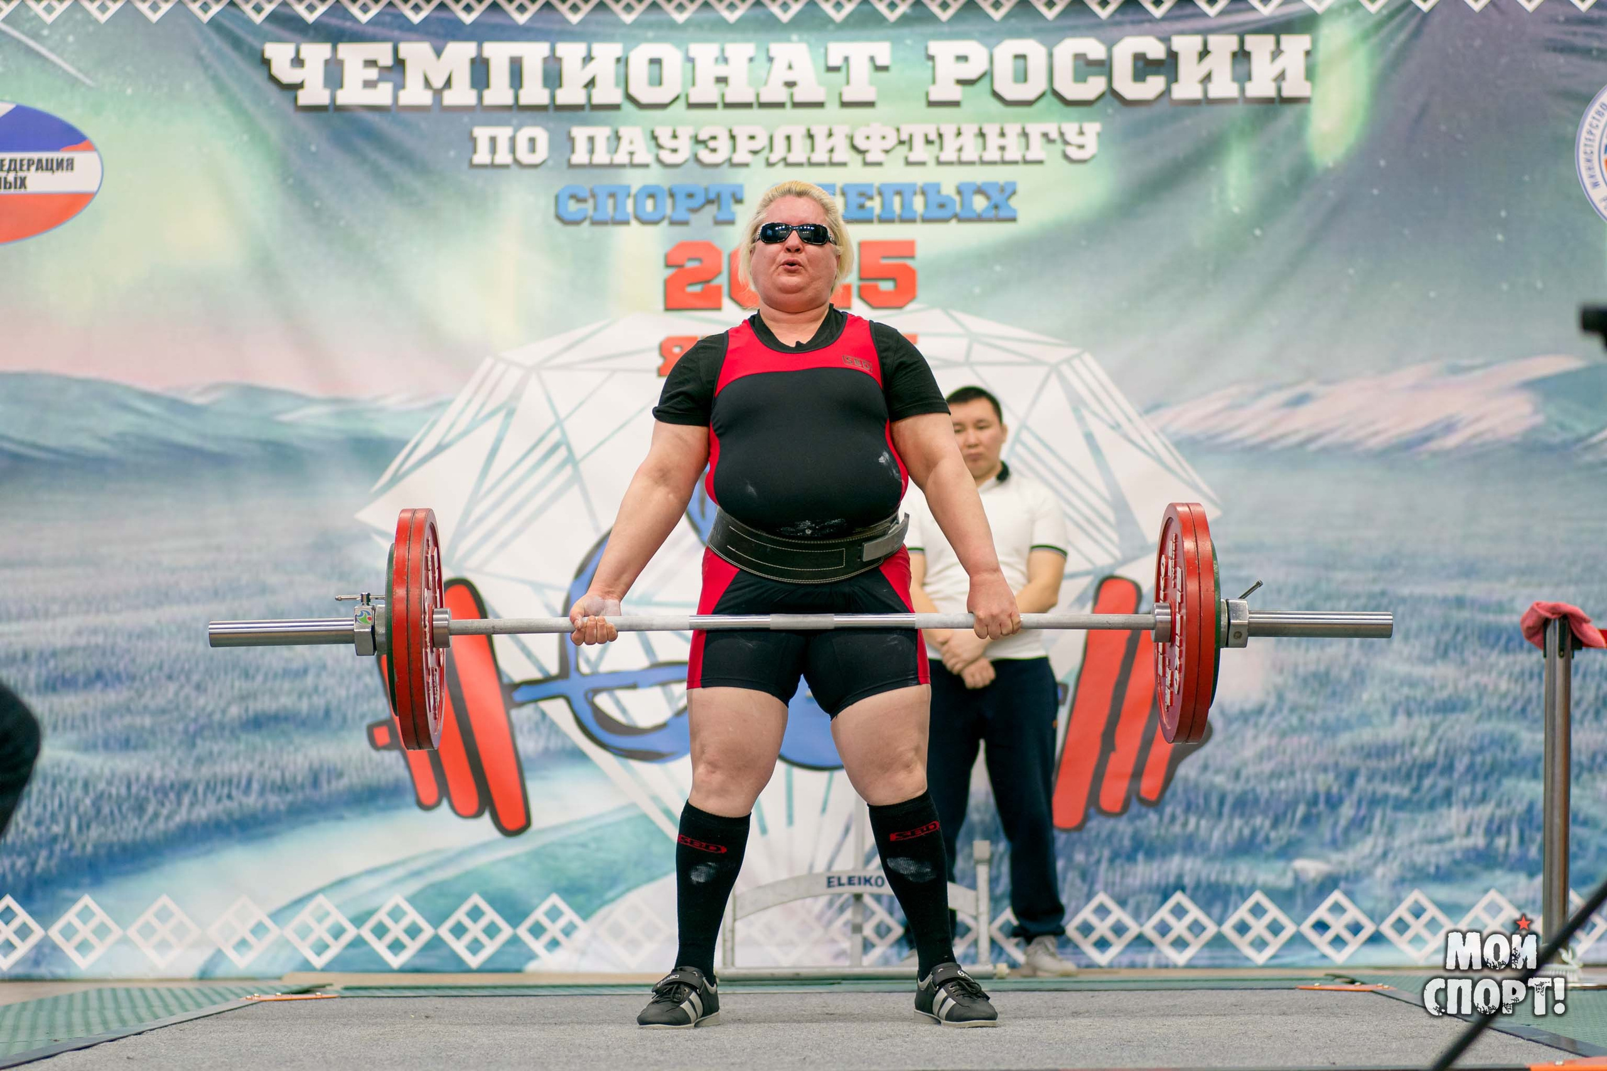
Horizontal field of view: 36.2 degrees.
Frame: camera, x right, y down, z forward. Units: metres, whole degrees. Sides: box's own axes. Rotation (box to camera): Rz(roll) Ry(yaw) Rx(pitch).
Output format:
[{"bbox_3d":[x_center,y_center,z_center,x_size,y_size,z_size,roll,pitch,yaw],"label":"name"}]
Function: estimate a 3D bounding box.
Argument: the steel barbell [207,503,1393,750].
[{"bbox_3d":[-0.006,0.170,4.570,2.200,0.455,0.450,0,-7,0],"label":"steel barbell"}]

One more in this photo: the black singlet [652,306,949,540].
[{"bbox_3d":[-0.007,-0.218,4.742,0.575,0.490,0.340,0,-10,0],"label":"black singlet"}]

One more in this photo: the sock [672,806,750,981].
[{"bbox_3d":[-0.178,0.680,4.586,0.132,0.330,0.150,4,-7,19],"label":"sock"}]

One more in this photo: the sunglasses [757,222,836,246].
[{"bbox_3d":[-0.015,-0.565,4.764,0.147,0.048,0.150,0,-7,0],"label":"sunglasses"}]

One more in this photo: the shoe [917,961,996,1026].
[{"bbox_3d":[0.281,0.836,4.502,0.102,0.112,0.270,4,-8,-27],"label":"shoe"}]

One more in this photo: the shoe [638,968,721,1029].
[{"bbox_3d":[-0.229,0.838,4.501,0.102,0.112,0.270,-4,-8,28],"label":"shoe"}]

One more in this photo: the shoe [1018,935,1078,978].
[{"bbox_3d":[0.673,1.158,6.729,0.100,0.115,0.280,4,-8,-32],"label":"shoe"}]

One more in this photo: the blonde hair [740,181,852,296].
[{"bbox_3d":[-0.015,-0.583,4.807,0.230,0.225,0.210,0,-7,0],"label":"blonde hair"}]

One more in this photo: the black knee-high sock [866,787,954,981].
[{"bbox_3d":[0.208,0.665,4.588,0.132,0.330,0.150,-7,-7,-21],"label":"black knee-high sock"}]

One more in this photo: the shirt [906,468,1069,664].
[{"bbox_3d":[0.508,0.072,6.923,0.475,0.570,0.260,-1,-7,5],"label":"shirt"}]

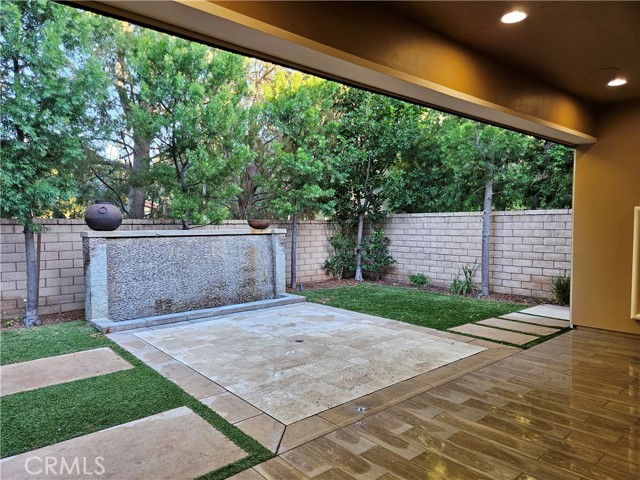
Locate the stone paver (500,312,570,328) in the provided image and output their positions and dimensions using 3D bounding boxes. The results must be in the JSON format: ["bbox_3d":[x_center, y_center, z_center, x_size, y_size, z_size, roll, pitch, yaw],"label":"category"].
[{"bbox_3d":[3.447,1.290,6.711,0.540,0.050,1.006,-2,3,-40],"label":"stone paver"}]

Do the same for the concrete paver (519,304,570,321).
[{"bbox_3d":[4.136,1.266,7.268,1.064,0.050,1.018,-2,3,-40],"label":"concrete paver"}]

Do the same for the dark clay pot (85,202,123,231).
[{"bbox_3d":[-3.454,-0.377,6.797,0.536,0.476,0.536,-2,3,-40],"label":"dark clay pot"}]

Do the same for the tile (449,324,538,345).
[{"bbox_3d":[2.389,1.324,5.894,0.588,0.050,1.040,-2,3,-40],"label":"tile"}]

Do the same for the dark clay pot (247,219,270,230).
[{"bbox_3d":[-1.235,-0.317,8.697,0.506,0.213,0.506,0,2,0],"label":"dark clay pot"}]

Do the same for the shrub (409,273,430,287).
[{"bbox_3d":[2.502,0.948,10.691,0.430,0.360,0.470,0,2,0],"label":"shrub"}]

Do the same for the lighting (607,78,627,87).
[{"bbox_3d":[3.368,-1.801,4.821,0.180,0.040,0.180,-2,3,-40],"label":"lighting"}]

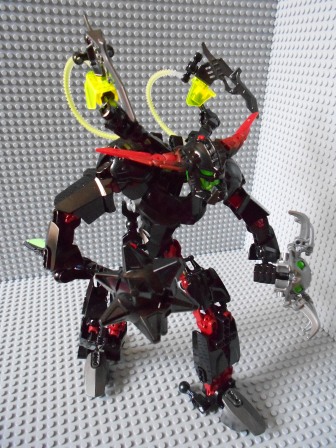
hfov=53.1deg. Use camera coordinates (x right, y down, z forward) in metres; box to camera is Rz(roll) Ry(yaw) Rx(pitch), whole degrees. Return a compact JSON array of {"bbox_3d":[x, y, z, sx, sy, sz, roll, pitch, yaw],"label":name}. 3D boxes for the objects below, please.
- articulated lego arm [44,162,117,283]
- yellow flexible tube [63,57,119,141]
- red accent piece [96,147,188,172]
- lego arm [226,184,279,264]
[{"bbox_3d":[-0.062,0.001,0.240,0.055,0.079,0.047,-9,28,-23],"label":"articulated lego arm"},{"bbox_3d":[-0.059,-0.100,0.269,0.047,0.060,0.035,2,25,0],"label":"yellow flexible tube"},{"bbox_3d":[-0.017,-0.044,0.229,0.063,0.015,0.013,2,25,0],"label":"red accent piece"},{"bbox_3d":[0.067,0.002,0.267,0.034,0.054,0.047,-9,28,-23],"label":"lego arm"}]

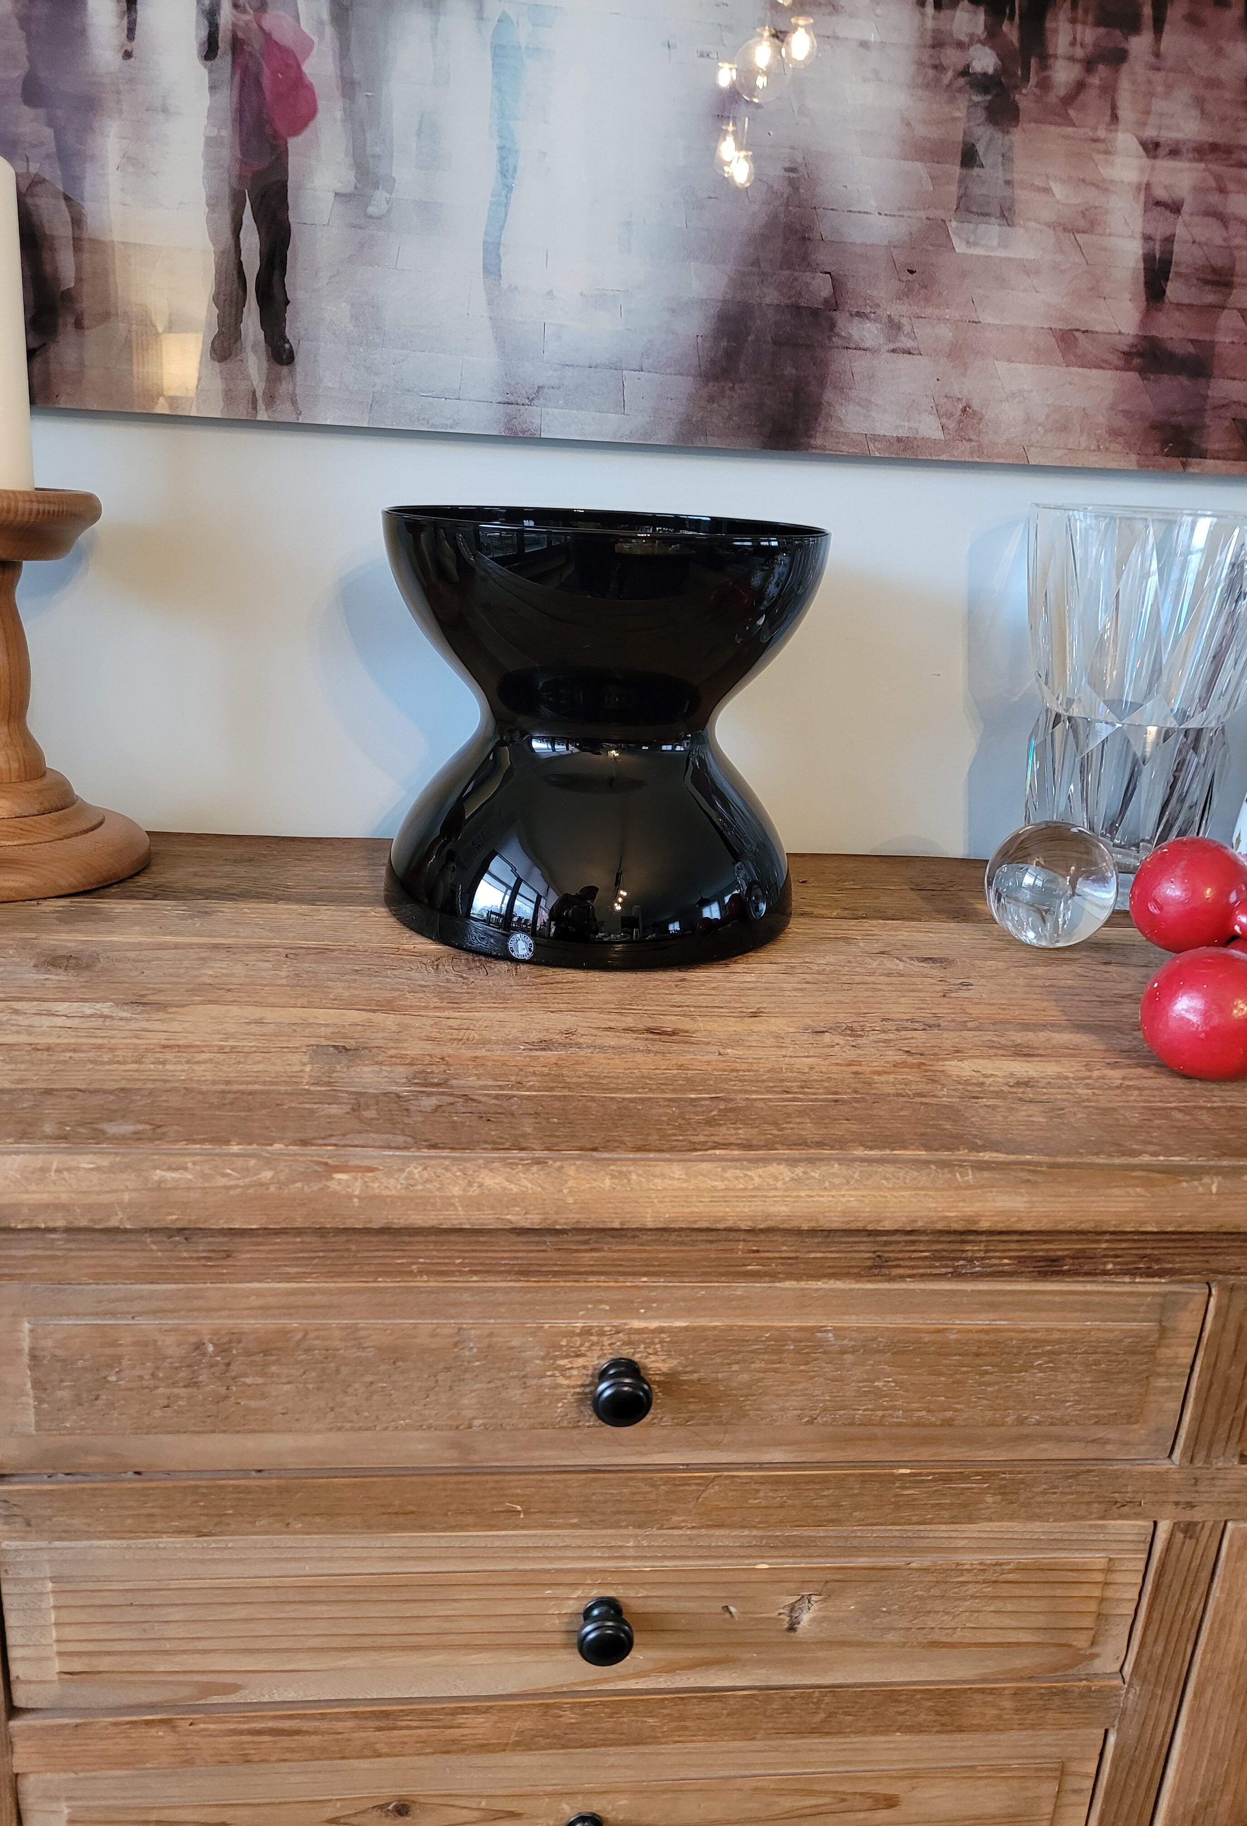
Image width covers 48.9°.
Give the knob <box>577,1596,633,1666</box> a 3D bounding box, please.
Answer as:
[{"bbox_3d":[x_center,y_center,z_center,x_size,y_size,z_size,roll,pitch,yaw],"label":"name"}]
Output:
[{"bbox_3d":[-0.009,0.345,0.657,0.027,0.027,0.027,1,18,-6],"label":"knob"}]

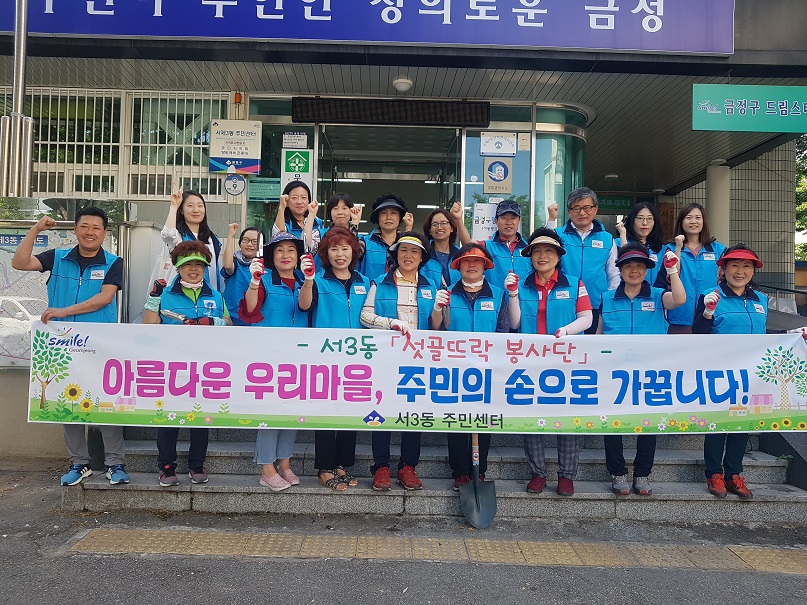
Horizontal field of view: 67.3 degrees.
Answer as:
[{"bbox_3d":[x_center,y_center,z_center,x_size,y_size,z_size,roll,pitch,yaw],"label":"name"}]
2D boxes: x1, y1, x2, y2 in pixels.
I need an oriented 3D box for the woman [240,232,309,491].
[{"bbox_3d":[-0.809,0.359,3.800,0.450,1.600,0.400,2,-1,-14],"label":"woman"}]

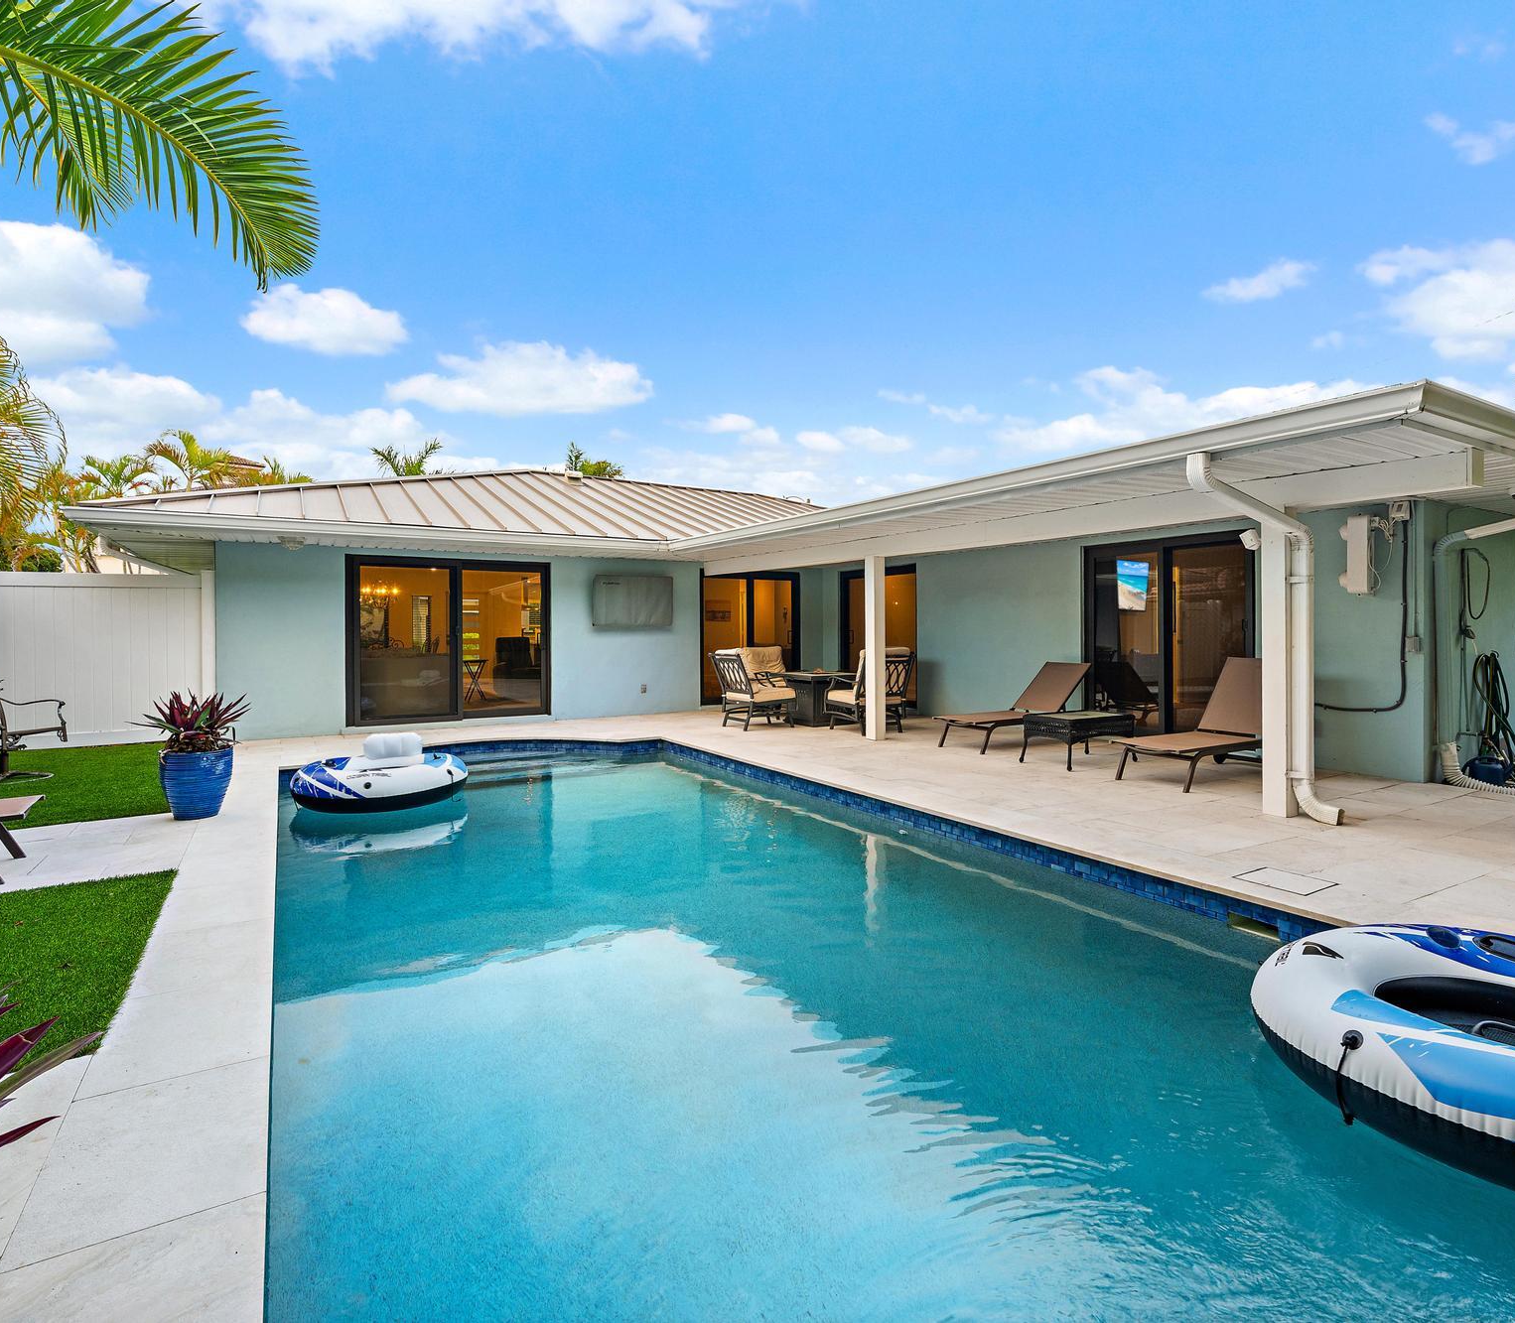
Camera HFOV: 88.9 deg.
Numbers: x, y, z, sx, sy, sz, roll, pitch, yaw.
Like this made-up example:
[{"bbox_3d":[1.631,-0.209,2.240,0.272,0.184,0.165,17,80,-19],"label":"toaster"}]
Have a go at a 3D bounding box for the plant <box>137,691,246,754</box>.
[{"bbox_3d":[-3.701,0.397,5.060,0.580,0.385,0.570,-2,3,-32],"label":"plant"}]

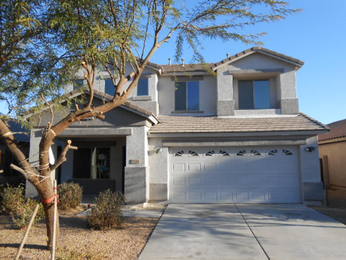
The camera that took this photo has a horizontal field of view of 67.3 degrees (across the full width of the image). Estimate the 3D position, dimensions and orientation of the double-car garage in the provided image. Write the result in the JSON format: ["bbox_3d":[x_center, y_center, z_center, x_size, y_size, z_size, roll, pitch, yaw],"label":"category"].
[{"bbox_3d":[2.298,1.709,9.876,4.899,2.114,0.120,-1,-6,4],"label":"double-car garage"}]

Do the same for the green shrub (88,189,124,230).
[{"bbox_3d":[-1.805,2.147,7.059,0.940,1.020,0.920,-1,-6,4],"label":"green shrub"}]

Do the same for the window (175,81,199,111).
[{"bbox_3d":[0.690,-1.643,12.724,1.206,1.515,0.100,-1,-6,4],"label":"window"}]

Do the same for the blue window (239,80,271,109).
[{"bbox_3d":[3.872,-1.652,12.423,1.462,1.459,0.100,-1,-6,4],"label":"blue window"}]

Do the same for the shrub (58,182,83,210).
[{"bbox_3d":[-3.632,2.331,9.171,0.840,0.900,0.820,-1,-6,4],"label":"shrub"}]

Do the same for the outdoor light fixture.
[{"bbox_3d":[4.983,0.718,9.475,0.280,0.210,0.240,-1,-6,4],"label":"outdoor light fixture"}]

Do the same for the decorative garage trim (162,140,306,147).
[{"bbox_3d":[2.246,0.524,9.783,5.315,0.165,0.120,-1,-6,4],"label":"decorative garage trim"}]

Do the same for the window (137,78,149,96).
[{"bbox_3d":[-1.404,-1.990,12.170,0.568,0.862,0.100,-1,-6,4],"label":"window"}]

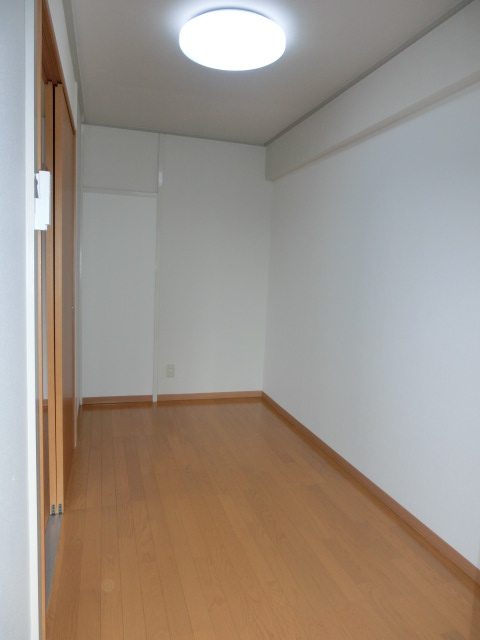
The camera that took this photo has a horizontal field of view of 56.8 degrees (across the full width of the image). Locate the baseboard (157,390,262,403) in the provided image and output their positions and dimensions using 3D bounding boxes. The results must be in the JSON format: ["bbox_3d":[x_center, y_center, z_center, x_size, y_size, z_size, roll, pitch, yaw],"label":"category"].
[{"bbox_3d":[-0.271,0.739,4.281,1.040,0.062,0.014,0,7,-17],"label":"baseboard"}]

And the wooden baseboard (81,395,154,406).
[{"bbox_3d":[-1.101,0.734,4.026,0.618,0.062,0.014,0,7,-17],"label":"wooden baseboard"}]

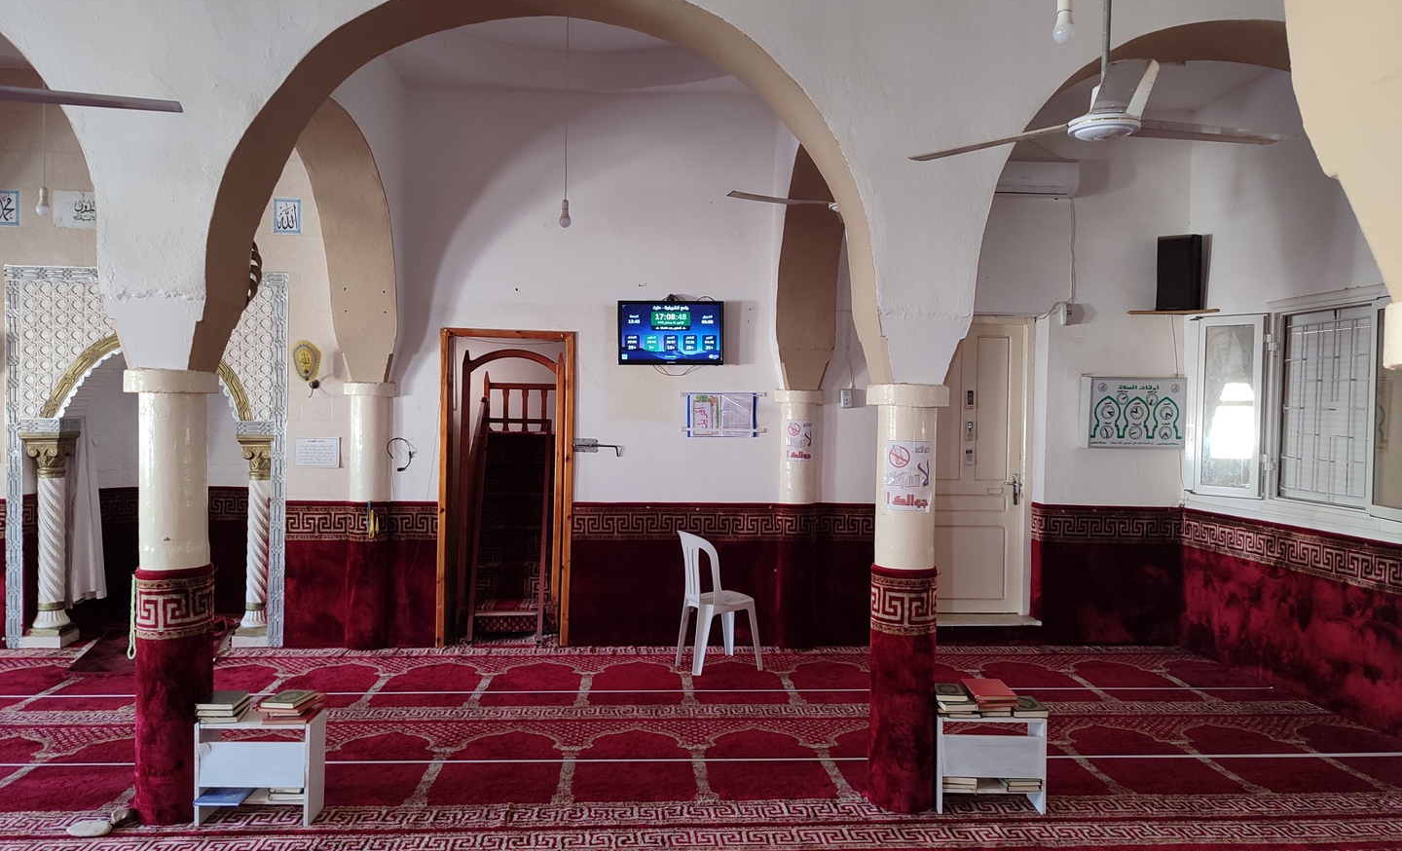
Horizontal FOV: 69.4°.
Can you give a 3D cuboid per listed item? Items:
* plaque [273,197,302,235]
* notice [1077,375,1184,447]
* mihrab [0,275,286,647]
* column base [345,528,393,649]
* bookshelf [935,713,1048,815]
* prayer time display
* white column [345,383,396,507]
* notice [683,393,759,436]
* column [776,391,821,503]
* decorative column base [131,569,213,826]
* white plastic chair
[{"bbox_3d":[-2.723,-1.378,6.668,0.182,0.237,0.015,1,2,-4],"label":"plaque"},{"bbox_3d":[3.037,-0.087,7.130,0.690,0.490,0.150,1,1,-4],"label":"notice"},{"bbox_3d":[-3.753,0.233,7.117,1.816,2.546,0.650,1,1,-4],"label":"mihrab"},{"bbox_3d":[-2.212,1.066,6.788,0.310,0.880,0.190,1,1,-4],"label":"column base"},{"bbox_3d":[1.175,1.381,4.188,0.455,0.390,0.170,1,1,-4],"label":"bookshelf"},{"bbox_3d":[-0.202,-0.619,6.810,0.709,0.426,0.070,1,2,-4],"label":"prayer time display"},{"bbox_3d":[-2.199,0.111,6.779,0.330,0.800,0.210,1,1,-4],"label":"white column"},{"bbox_3d":[0.141,-0.073,6.920,0.500,0.303,0.010,1,2,-4],"label":"notice"},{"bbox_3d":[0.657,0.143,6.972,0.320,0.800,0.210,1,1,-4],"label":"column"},{"bbox_3d":[-2.093,1.039,4.029,0.290,0.990,0.290,1,1,-4],"label":"decorative column base"},{"bbox_3d":[0.102,1.115,6.465,0.480,0.855,0.430,0,2,-32],"label":"white plastic chair"}]

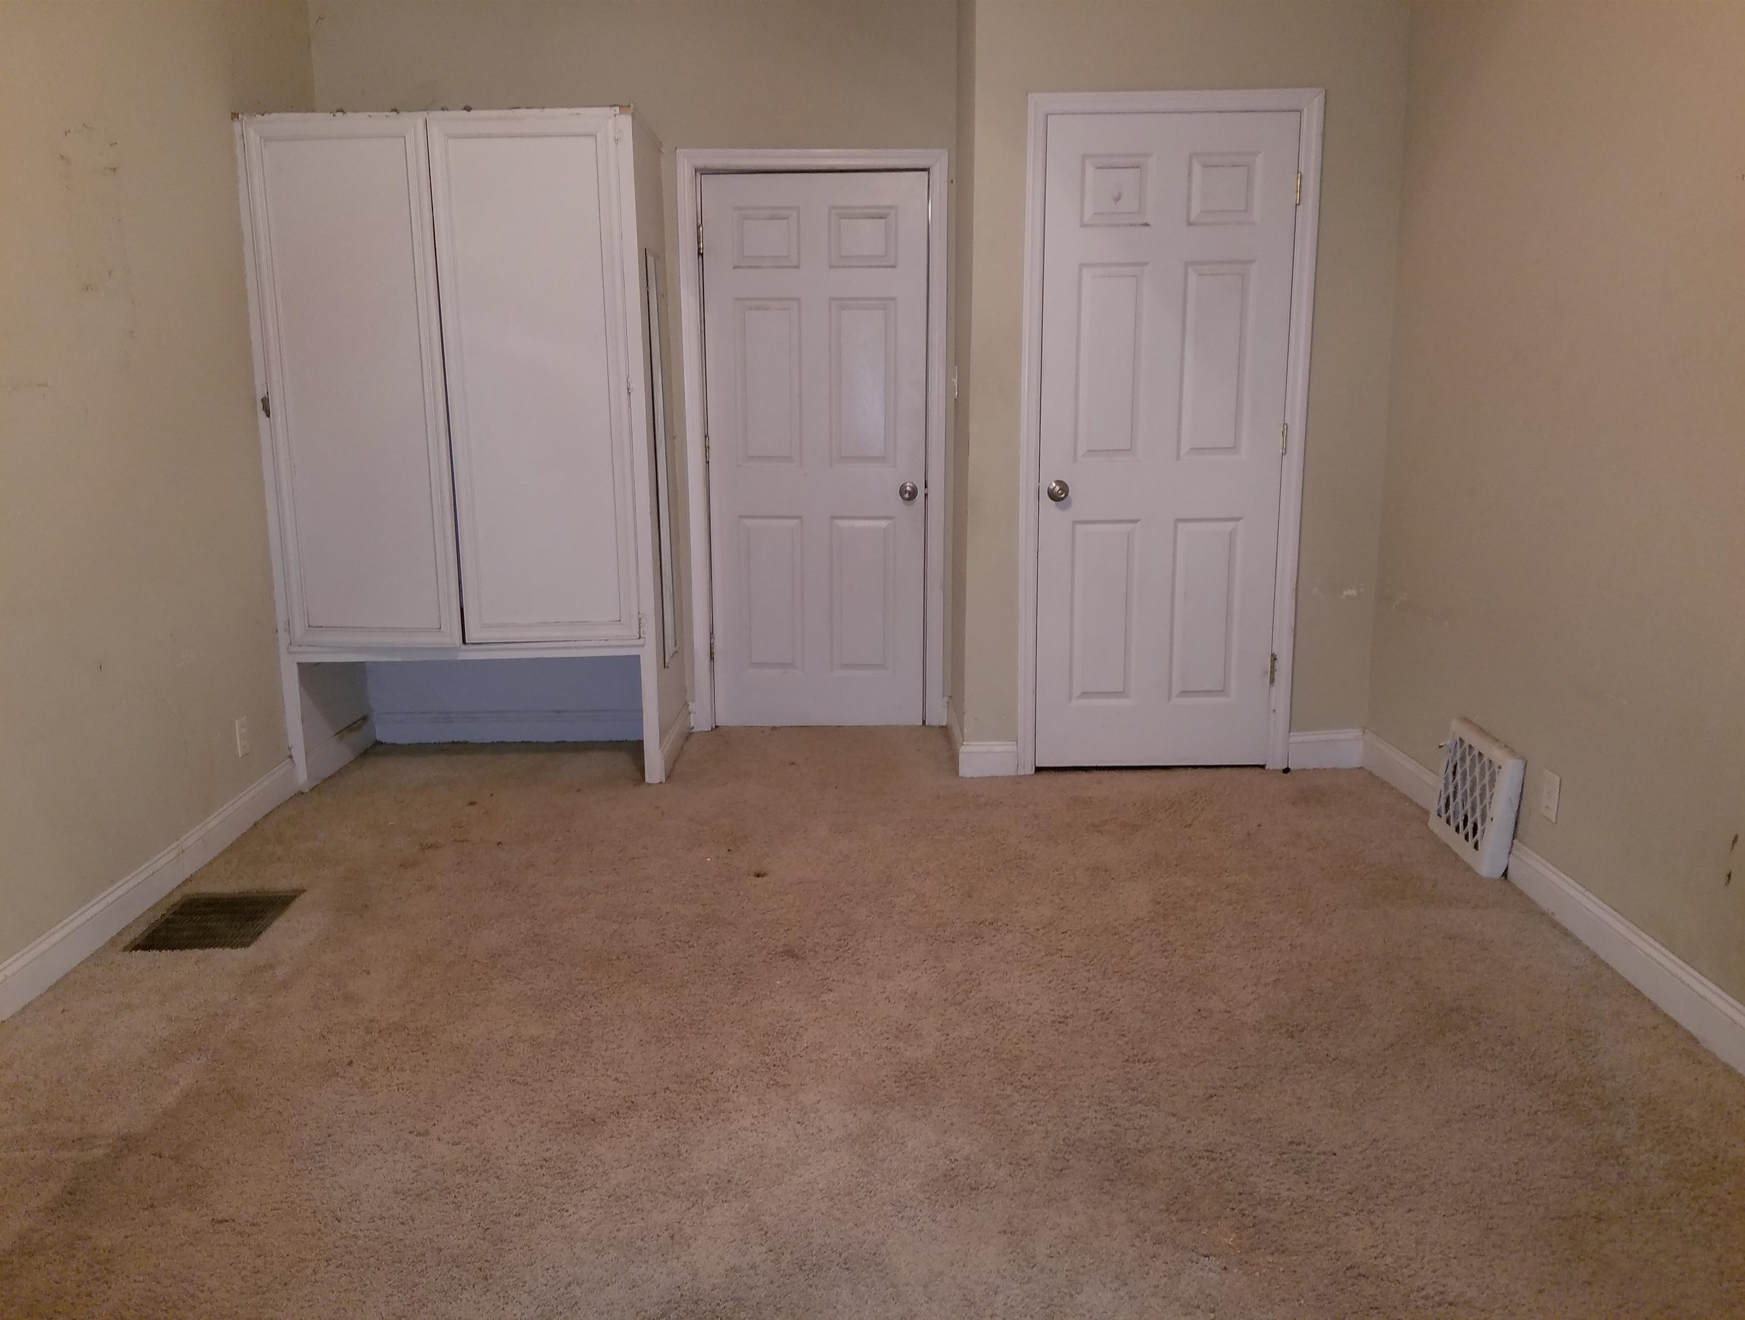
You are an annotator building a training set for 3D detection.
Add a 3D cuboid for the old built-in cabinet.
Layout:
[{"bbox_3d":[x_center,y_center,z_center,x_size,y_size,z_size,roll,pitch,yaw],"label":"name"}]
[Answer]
[{"bbox_3d":[-1.285,-0.663,4.389,1.180,2.065,0.650,-1,13,-2],"label":"old built-in cabinet"}]

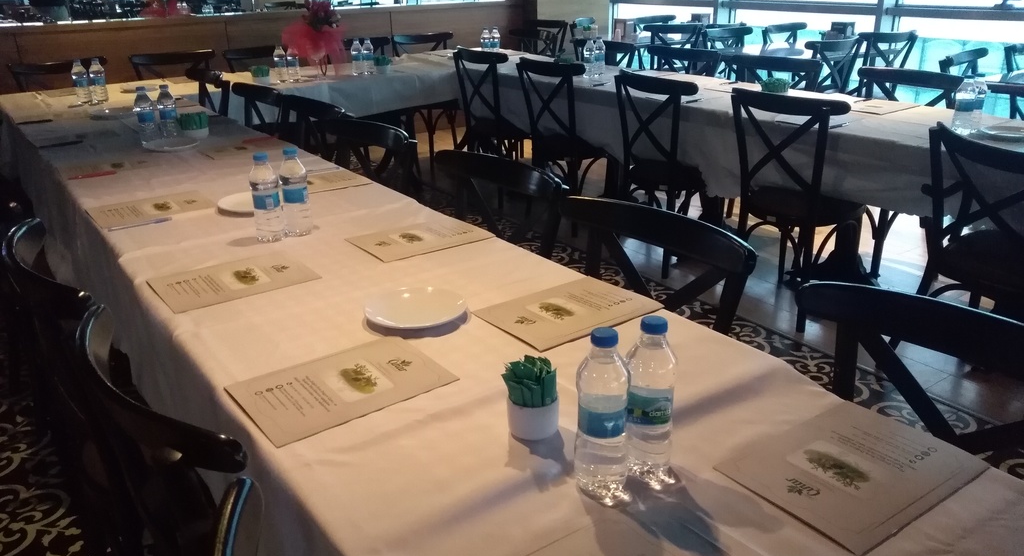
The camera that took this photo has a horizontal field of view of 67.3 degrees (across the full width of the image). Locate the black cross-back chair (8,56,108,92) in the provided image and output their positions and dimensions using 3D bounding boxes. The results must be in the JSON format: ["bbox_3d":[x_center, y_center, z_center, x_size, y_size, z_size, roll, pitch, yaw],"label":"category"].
[{"bbox_3d":[-2.485,-0.774,4.417,0.485,0.885,0.495,-15,26,-31],"label":"black cross-back chair"}]

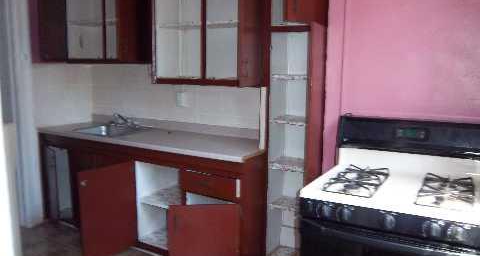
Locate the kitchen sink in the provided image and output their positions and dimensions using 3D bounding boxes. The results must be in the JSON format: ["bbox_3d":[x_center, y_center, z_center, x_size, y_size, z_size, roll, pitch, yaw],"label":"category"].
[{"bbox_3d":[-1.248,0.104,3.732,0.560,0.165,0.510,5,9,31],"label":"kitchen sink"}]

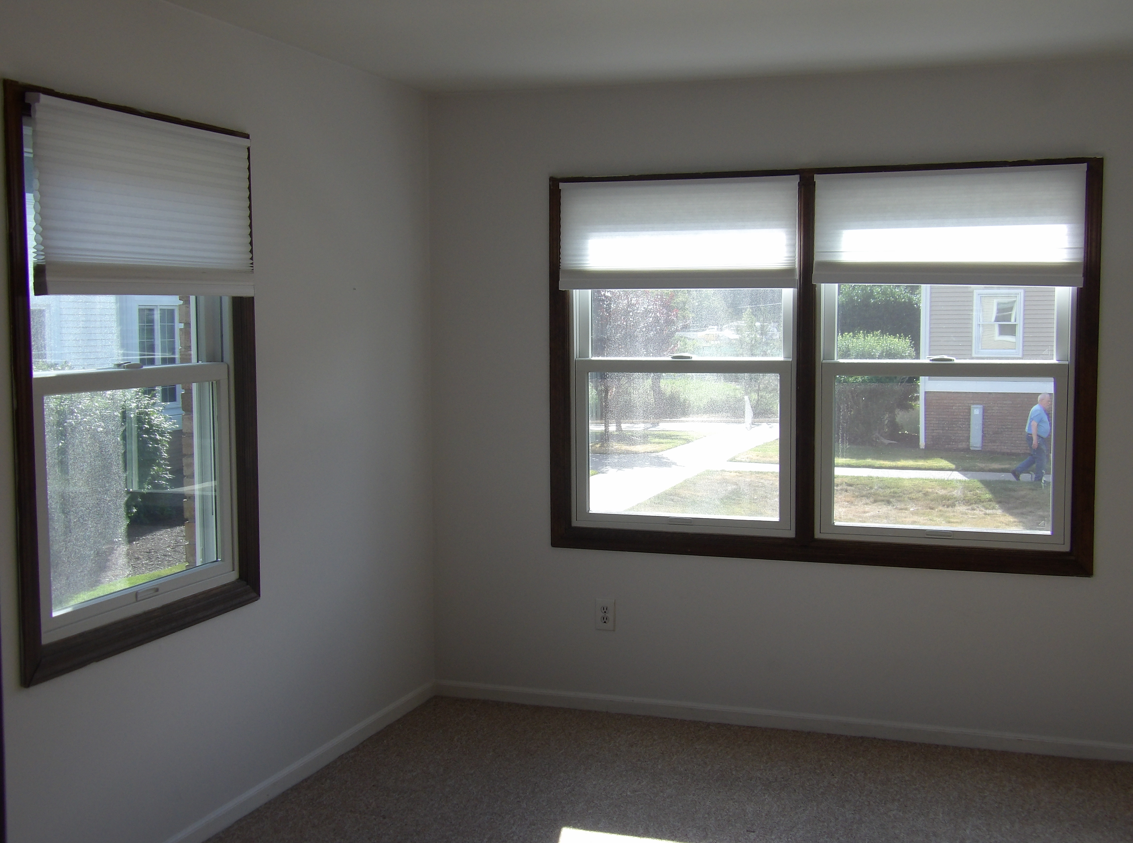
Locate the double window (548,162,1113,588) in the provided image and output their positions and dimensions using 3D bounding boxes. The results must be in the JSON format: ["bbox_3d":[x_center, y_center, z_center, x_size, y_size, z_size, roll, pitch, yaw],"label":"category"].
[{"bbox_3d":[0.872,-0.198,4.628,1.954,1.419,0.075,1,4,18],"label":"double window"}]

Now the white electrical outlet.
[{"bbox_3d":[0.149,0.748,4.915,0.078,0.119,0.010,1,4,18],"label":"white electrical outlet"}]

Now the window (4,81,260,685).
[{"bbox_3d":[-1.128,-0.116,3.396,0.095,1.400,1.005,1,4,18],"label":"window"}]

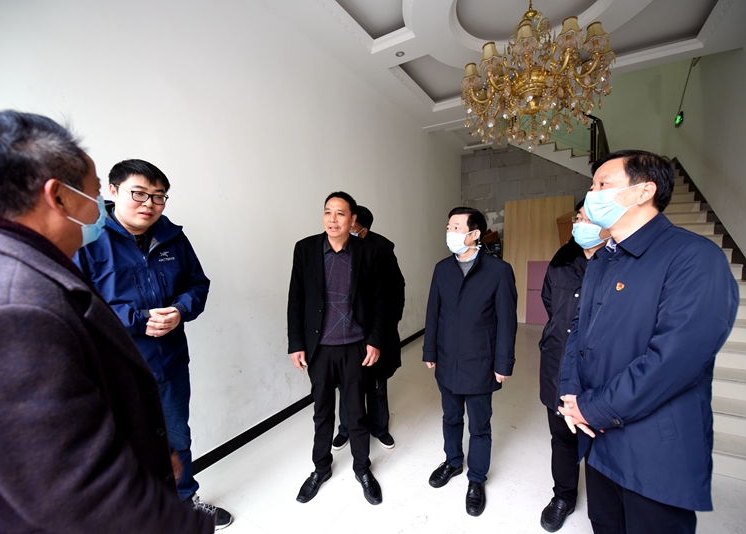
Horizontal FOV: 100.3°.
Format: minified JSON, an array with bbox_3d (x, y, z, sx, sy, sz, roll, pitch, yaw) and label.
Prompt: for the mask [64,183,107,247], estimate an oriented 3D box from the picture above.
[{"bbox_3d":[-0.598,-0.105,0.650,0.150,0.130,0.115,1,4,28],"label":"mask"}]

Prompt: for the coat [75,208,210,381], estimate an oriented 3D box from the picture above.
[{"bbox_3d":[-1.010,0.104,1.390,0.420,0.730,0.580,2,5,38],"label":"coat"}]

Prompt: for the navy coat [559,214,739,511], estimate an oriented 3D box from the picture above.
[{"bbox_3d":[0.960,0.281,1.140,0.430,0.920,0.560,0,4,13],"label":"navy coat"}]

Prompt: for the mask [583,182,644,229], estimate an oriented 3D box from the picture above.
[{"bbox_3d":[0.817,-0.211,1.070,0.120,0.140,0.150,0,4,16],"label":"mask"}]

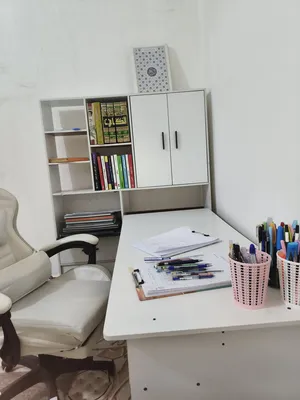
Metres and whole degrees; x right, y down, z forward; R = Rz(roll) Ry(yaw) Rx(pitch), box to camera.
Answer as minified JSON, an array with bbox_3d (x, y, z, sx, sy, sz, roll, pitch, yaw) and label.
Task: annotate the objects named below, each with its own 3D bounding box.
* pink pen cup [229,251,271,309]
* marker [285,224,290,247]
[{"bbox_3d":[0.253,0.202,0.674,0.101,0.120,0.101,-4,9,-2],"label":"pink pen cup"},{"bbox_3d":[0.394,0.140,0.766,0.011,0.142,0.011,-4,9,-2],"label":"marker"}]

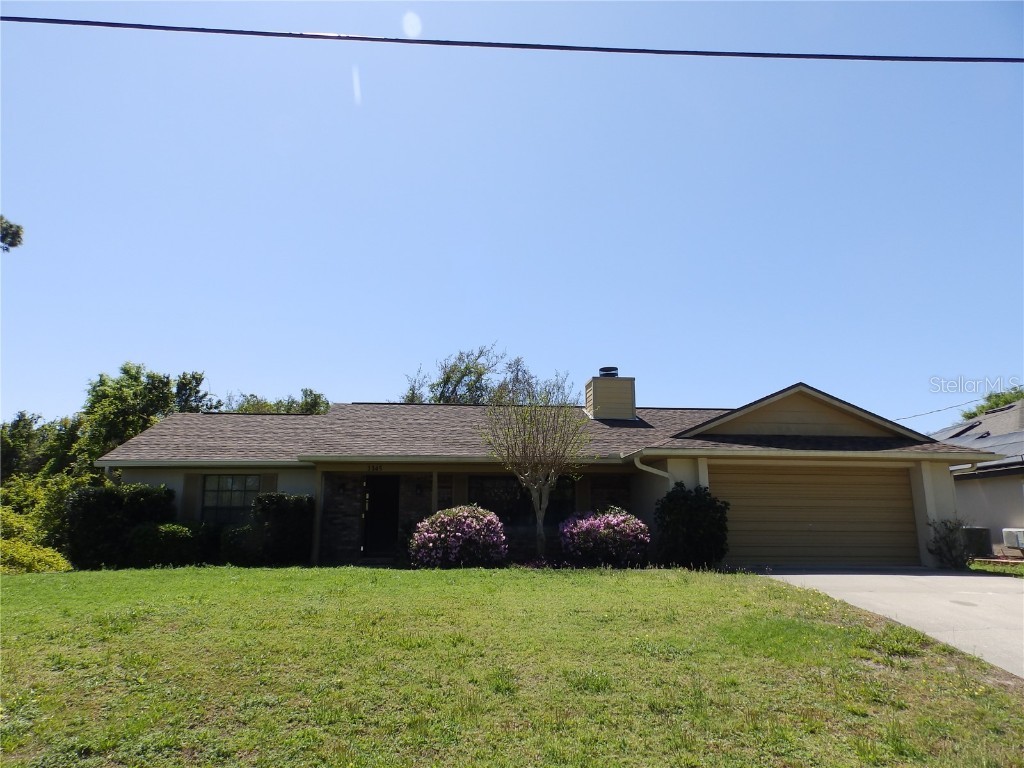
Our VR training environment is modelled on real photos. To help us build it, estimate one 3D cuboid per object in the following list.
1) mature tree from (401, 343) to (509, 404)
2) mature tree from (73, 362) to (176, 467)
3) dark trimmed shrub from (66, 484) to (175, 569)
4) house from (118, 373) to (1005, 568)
[{"bbox_3d":[-2.775,2.724,30.960,5.300,9.300,5.000,1,-12,-5],"label":"mature tree"},{"bbox_3d":[-13.176,2.363,21.873,3.700,6.300,3.700,1,-12,-5],"label":"mature tree"},{"bbox_3d":[-8.541,3.121,14.220,2.150,1.800,1.600,1,-12,-5],"label":"dark trimmed shrub"},{"bbox_3d":[0.006,2.224,18.668,20.150,5.350,11.500,1,-12,-5],"label":"house"}]

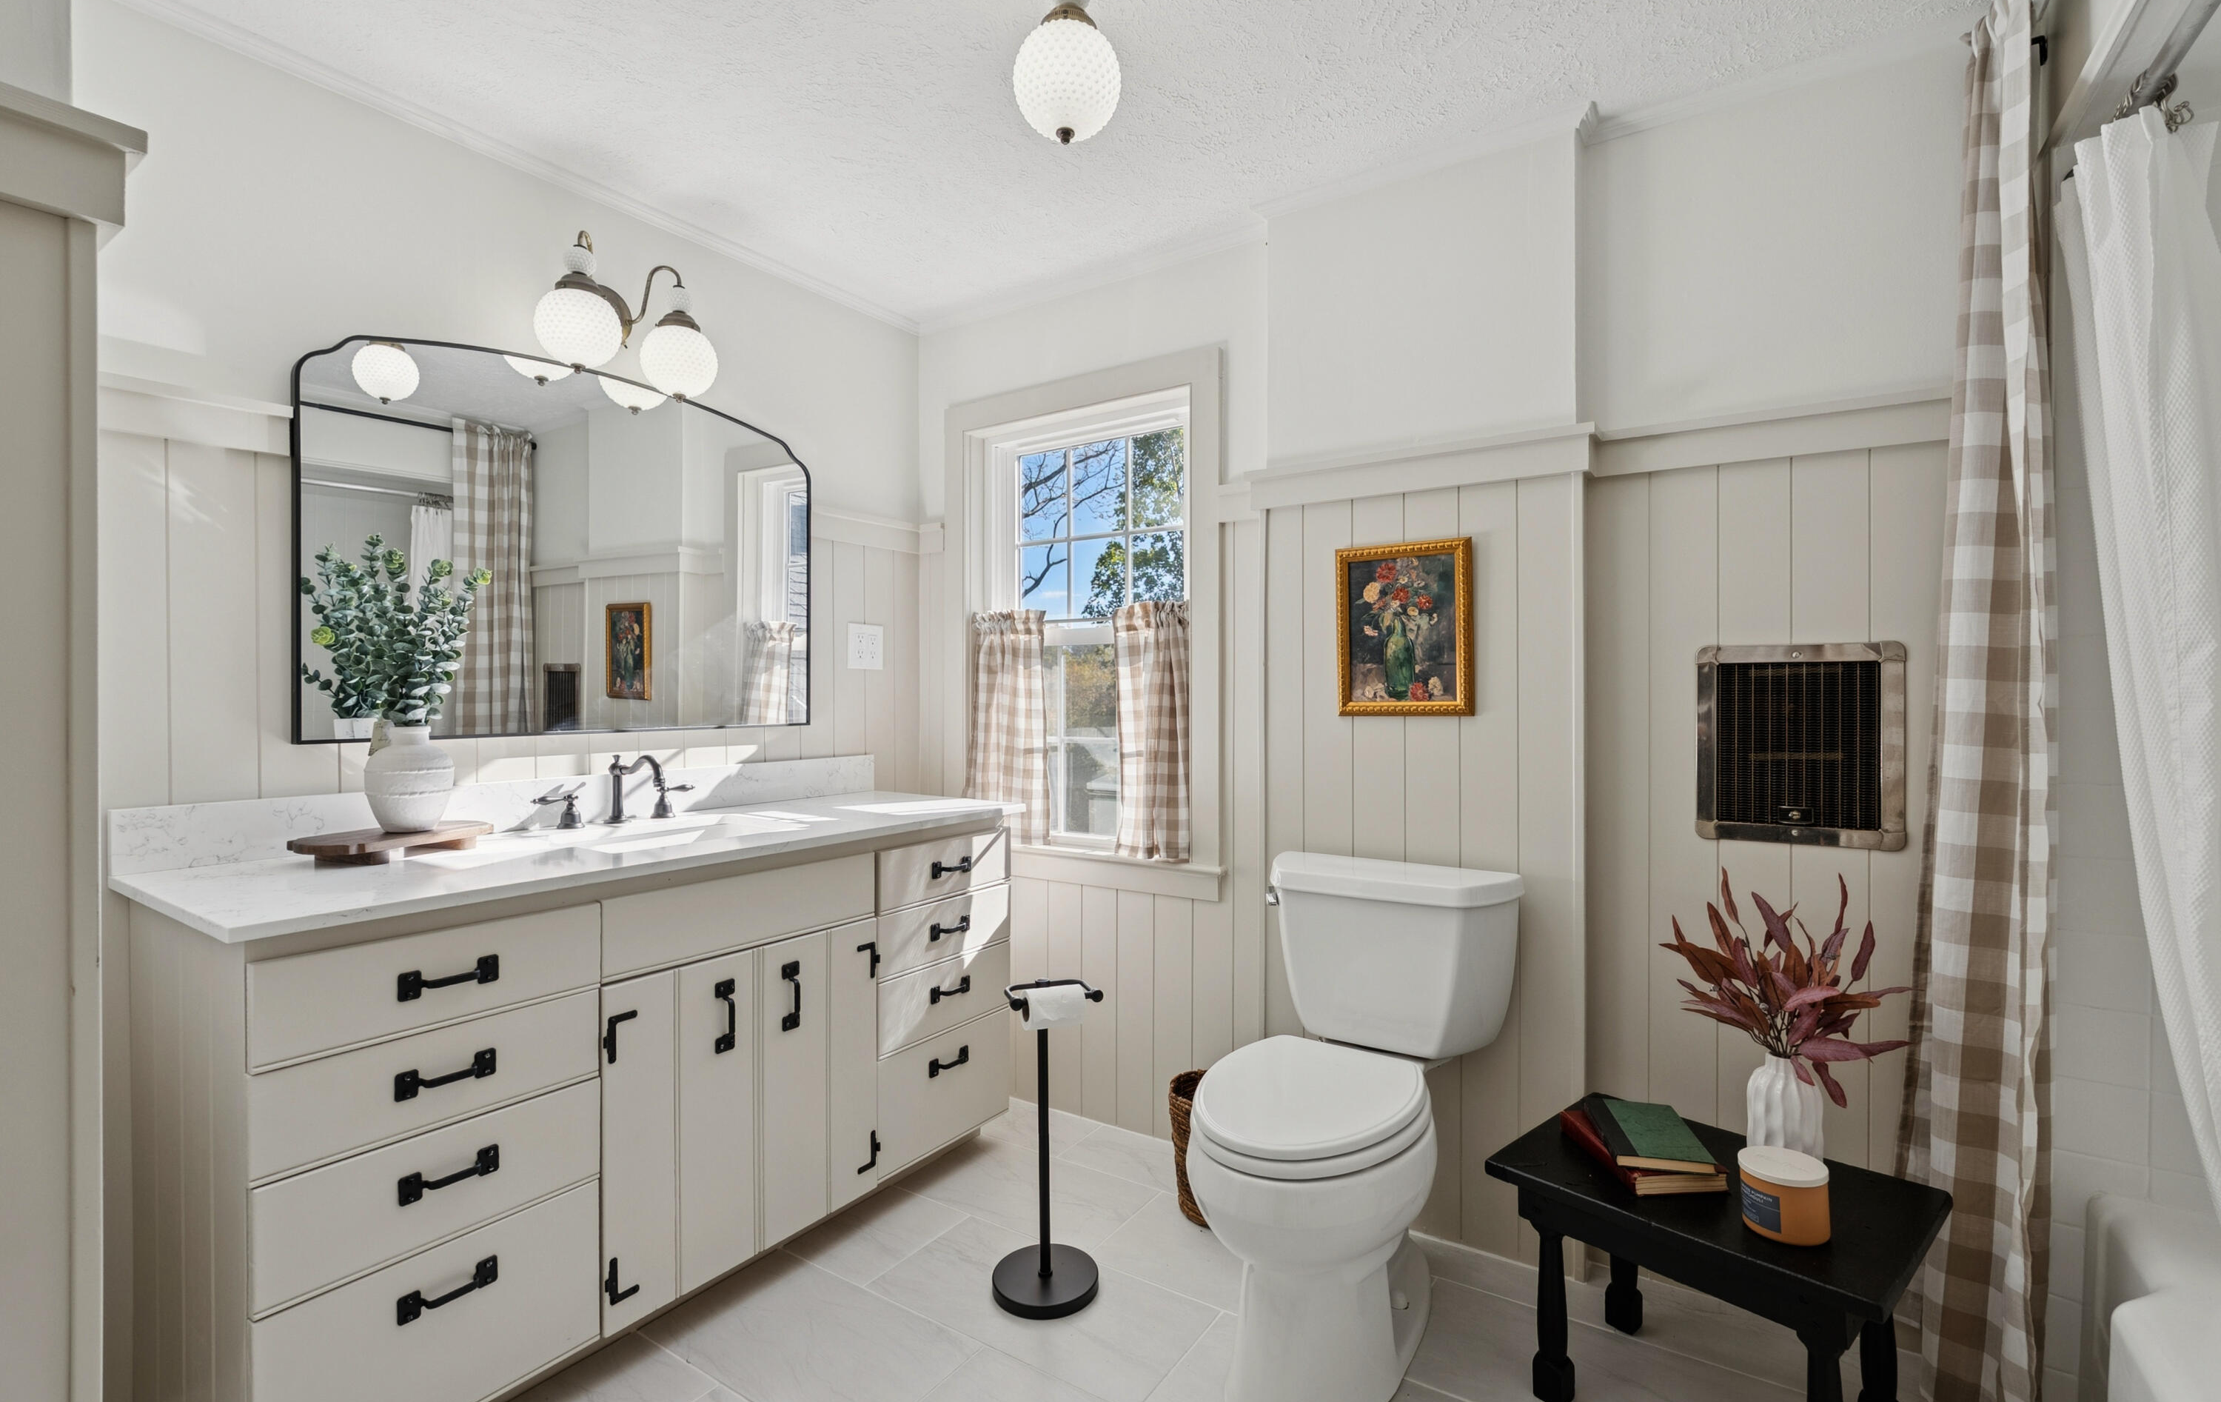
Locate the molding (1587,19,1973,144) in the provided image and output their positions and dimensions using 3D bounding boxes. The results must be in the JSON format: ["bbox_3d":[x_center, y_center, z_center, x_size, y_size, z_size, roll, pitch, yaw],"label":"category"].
[{"bbox_3d":[1.172,-1.090,1.758,0.599,0.030,0.030,0,0,32],"label":"molding"}]

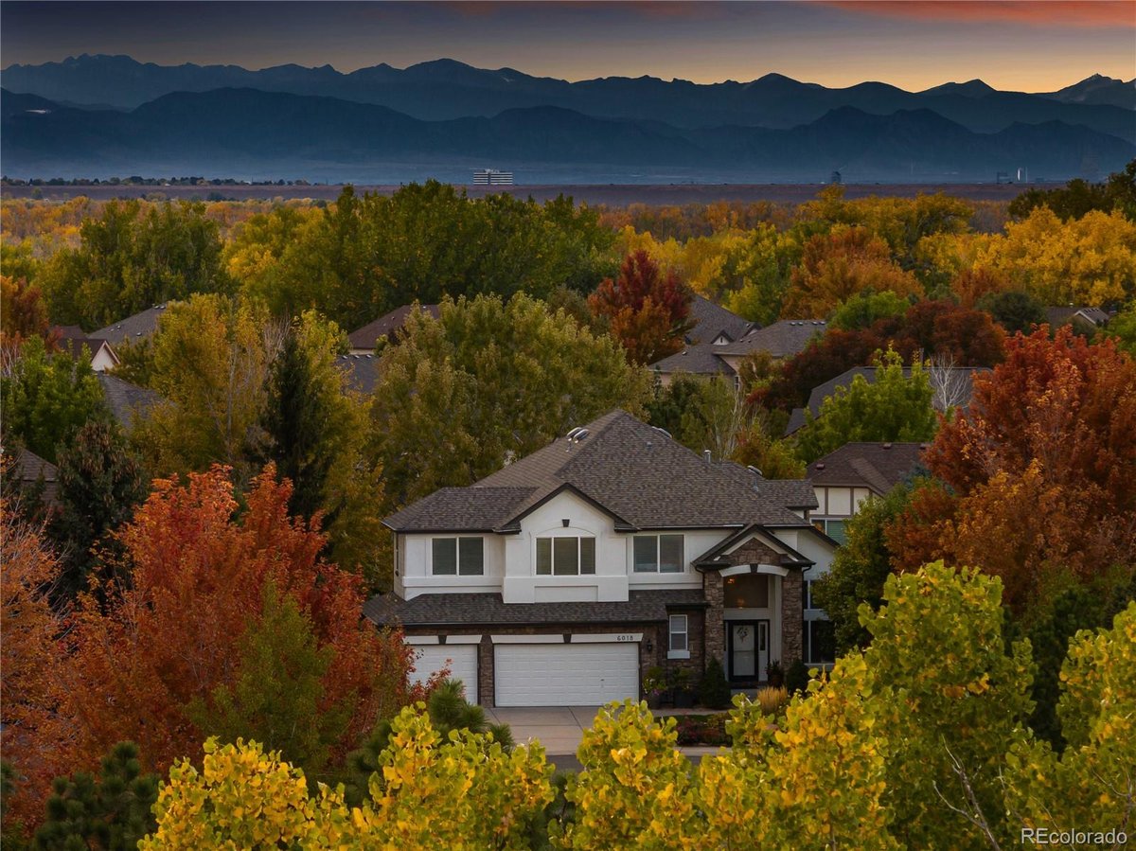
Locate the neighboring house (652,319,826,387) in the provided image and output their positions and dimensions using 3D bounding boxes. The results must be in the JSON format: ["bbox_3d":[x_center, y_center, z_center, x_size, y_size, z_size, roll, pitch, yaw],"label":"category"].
[{"bbox_3d":[9.994,-1.358,315.000,15.500,9.550,13.500,0,3,-10],"label":"neighboring house"}]

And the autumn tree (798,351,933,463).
[{"bbox_3d":[12.520,2.032,229.000,6.200,10.510,6.200,0,3,0],"label":"autumn tree"}]

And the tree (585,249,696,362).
[{"bbox_3d":[4.042,-2.778,300.000,6.200,13.740,6.200,0,3,0],"label":"tree"}]

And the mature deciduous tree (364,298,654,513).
[{"bbox_3d":[-2.203,1.431,213.000,11.000,13.160,10.200,0,3,0],"label":"mature deciduous tree"}]

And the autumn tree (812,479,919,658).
[{"bbox_3d":[10.101,5.587,183.000,3.900,7.550,3.800,0,3,0],"label":"autumn tree"}]

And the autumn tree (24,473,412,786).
[{"bbox_3d":[-10.587,5.646,168.000,11.500,8.780,10.500,0,3,0],"label":"autumn tree"}]

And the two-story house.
[{"bbox_3d":[0.700,4.173,190.500,17.000,9.700,15.500,0,3,-10],"label":"two-story house"}]

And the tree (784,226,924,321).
[{"bbox_3d":[20.045,-6.928,385.000,10.200,14.390,9.800,0,3,0],"label":"tree"}]

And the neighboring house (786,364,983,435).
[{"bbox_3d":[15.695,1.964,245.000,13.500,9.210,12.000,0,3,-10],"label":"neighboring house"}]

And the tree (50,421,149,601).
[{"bbox_3d":[-16.797,4.325,195.000,4.000,8.990,4.000,0,3,0],"label":"tree"}]

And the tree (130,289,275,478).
[{"bbox_3d":[-14.723,1.120,222.000,6.200,12.970,6.200,0,3,0],"label":"tree"}]

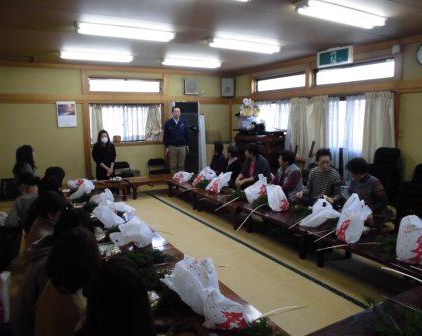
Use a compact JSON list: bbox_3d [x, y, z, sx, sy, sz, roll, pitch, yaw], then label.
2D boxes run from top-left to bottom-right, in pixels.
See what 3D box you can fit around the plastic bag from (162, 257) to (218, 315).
[{"bbox_3d":[-0.139,0.753,2.198,0.310,0.250,0.420,-6,10,-31],"label":"plastic bag"}]

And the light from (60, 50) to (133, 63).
[{"bbox_3d":[-1.916,-1.946,5.814,1.240,0.110,0.240,-6,10,-30],"label":"light"}]

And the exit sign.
[{"bbox_3d":[2.192,-1.933,5.929,0.090,0.270,0.710,-6,10,-30],"label":"exit sign"}]

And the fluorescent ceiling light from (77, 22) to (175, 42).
[{"bbox_3d":[-1.074,-1.674,4.272,1.230,0.100,0.220,-6,10,-30],"label":"fluorescent ceiling light"}]

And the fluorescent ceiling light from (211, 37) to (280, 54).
[{"bbox_3d":[0.512,-1.813,5.058,1.250,0.110,0.260,-6,10,-31],"label":"fluorescent ceiling light"}]

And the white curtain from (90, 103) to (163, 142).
[{"bbox_3d":[-1.896,-1.000,7.684,1.660,0.890,0.120,-6,10,-30],"label":"white curtain"}]

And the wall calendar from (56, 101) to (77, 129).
[{"bbox_3d":[-2.971,-1.103,6.929,0.370,0.540,0.015,-6,10,-31],"label":"wall calendar"}]

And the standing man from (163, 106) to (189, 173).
[{"bbox_3d":[-0.766,-0.456,7.438,0.520,1.730,0.320,-3,9,-12],"label":"standing man"}]

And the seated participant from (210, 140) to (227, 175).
[{"bbox_3d":[0.133,0.018,6.362,0.520,1.000,0.440,-2,9,-7],"label":"seated participant"}]

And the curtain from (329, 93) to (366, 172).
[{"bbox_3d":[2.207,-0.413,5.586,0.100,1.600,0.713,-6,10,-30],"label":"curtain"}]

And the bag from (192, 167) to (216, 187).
[{"bbox_3d":[-0.133,0.154,5.846,0.360,0.330,0.350,7,12,42],"label":"bag"}]

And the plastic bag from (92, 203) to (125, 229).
[{"bbox_3d":[-1.156,0.531,3.835,0.360,0.220,0.420,-6,10,-31],"label":"plastic bag"}]

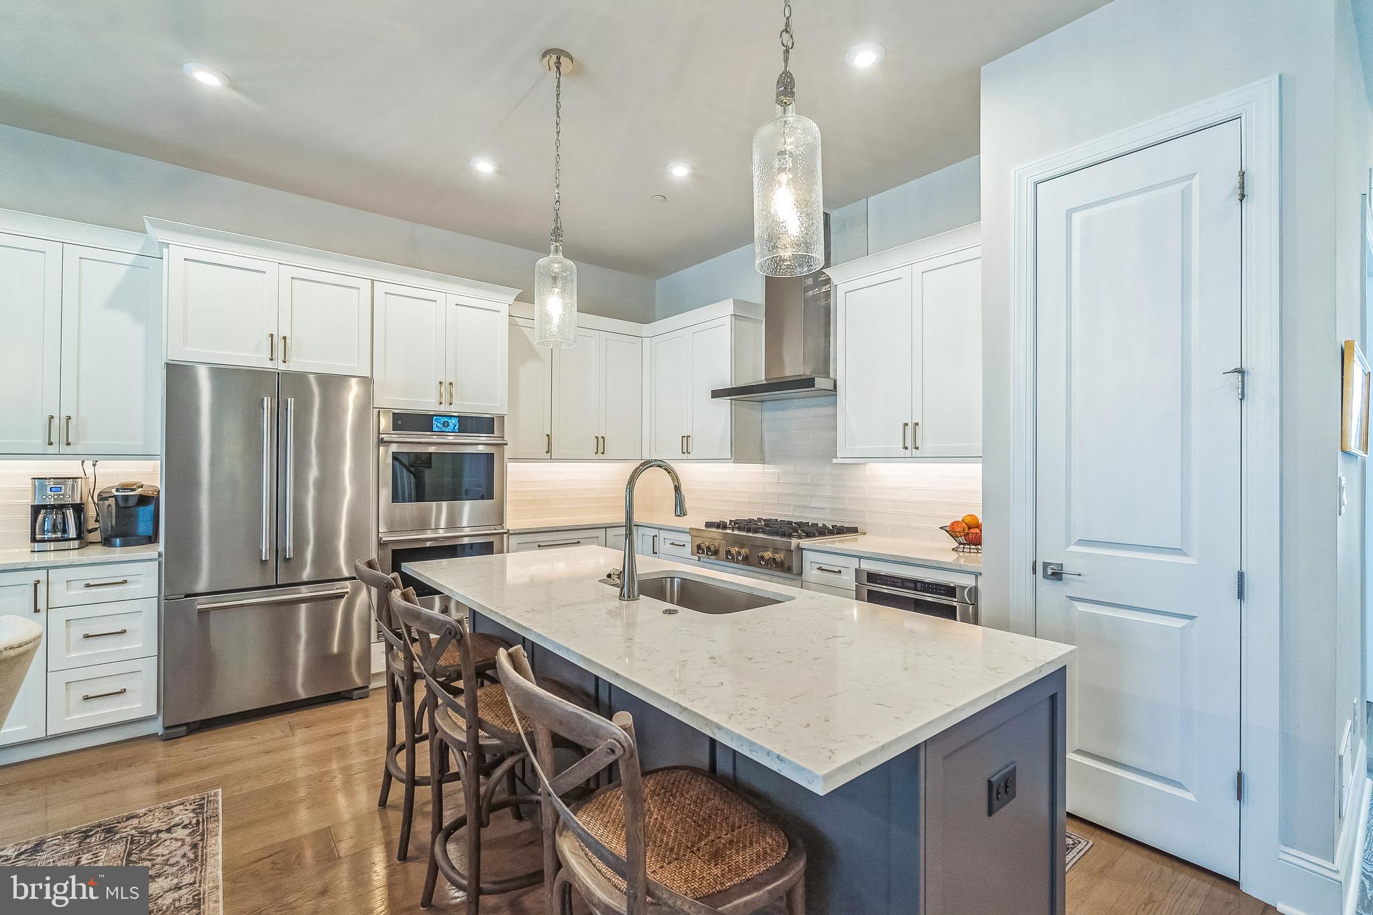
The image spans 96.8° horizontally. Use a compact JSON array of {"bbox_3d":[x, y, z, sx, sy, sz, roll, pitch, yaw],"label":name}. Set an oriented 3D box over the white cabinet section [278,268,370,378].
[{"bbox_3d":[-2.013,-0.750,3.413,0.445,0.557,0.024,1,-1,-39],"label":"white cabinet section"}]

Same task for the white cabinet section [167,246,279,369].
[{"bbox_3d":[-2.341,-0.750,3.103,0.444,0.562,0.022,0,0,-40],"label":"white cabinet section"}]

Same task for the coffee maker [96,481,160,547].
[{"bbox_3d":[-2.932,0.288,3.227,0.255,0.330,0.330,0,0,-40],"label":"coffee maker"}]

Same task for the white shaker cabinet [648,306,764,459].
[{"bbox_3d":[0.134,-0.499,4.815,0.335,1.070,1.010,1,-1,-39],"label":"white shaker cabinet"}]

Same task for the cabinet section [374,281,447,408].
[{"bbox_3d":[-1.655,-0.656,3.671,0.409,0.732,0.022,0,0,-40],"label":"cabinet section"}]

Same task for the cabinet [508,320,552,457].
[{"bbox_3d":[-1.289,-0.506,4.573,0.453,1.050,0.335,1,-1,-39],"label":"cabinet"}]

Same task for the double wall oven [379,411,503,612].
[{"bbox_3d":[-1.665,0.391,3.997,0.764,1.337,0.640,0,0,-40],"label":"double wall oven"}]

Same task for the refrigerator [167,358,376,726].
[{"bbox_3d":[-2.349,0.460,3.450,0.908,1.822,0.690,0,0,-40],"label":"refrigerator"}]

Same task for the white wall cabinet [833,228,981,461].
[{"bbox_3d":[1.333,-0.547,3.387,0.370,1.160,1.025,0,0,-40],"label":"white wall cabinet"}]

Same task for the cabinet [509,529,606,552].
[{"bbox_3d":[-1.090,0.948,4.545,0.750,0.860,0.650,0,0,-40],"label":"cabinet"}]

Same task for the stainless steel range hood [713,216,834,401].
[{"bbox_3d":[0.662,-1.023,4.028,0.505,1.236,0.914,1,-1,-39],"label":"stainless steel range hood"}]

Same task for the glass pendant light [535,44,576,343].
[{"bbox_3d":[-0.536,-1.062,2.520,0.176,1.188,0.176,0,0,0],"label":"glass pendant light"}]

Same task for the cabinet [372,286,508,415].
[{"bbox_3d":[-1.686,-0.660,4.038,0.809,0.735,0.595,1,-1,-39],"label":"cabinet"}]

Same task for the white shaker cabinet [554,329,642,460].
[{"bbox_3d":[-0.804,-0.497,5.012,0.842,1.035,0.345,0,0,-40],"label":"white shaker cabinet"}]

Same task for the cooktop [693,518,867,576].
[{"bbox_3d":[0.564,0.549,3.950,0.700,0.220,0.908,1,-1,-39],"label":"cooktop"}]

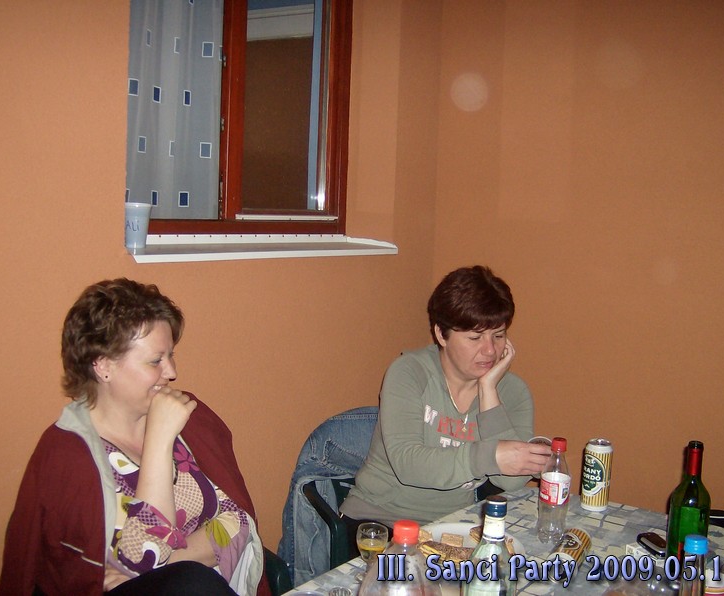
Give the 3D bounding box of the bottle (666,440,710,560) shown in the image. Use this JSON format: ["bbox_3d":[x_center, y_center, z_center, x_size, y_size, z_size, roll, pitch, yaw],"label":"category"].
[{"bbox_3d":[0.661,0.430,1.678,0.076,0.290,0.076,3,6,0],"label":"bottle"}]

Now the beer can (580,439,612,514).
[{"bbox_3d":[0.588,0.443,2.077,0.066,0.168,0.066,3,6,0],"label":"beer can"}]

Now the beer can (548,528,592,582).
[{"bbox_3d":[0.419,0.528,1.700,0.066,0.066,0.168,6,7,27],"label":"beer can"}]

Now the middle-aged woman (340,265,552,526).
[{"bbox_3d":[0.217,0.570,2.144,0.530,1.310,0.680,-2,8,-38],"label":"middle-aged woman"}]

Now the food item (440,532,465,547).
[{"bbox_3d":[0.196,0.527,1.789,0.046,0.014,0.045,5,7,15],"label":"food item"}]

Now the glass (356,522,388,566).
[{"bbox_3d":[0.020,0.499,1.618,0.062,0.102,0.062,3,6,0],"label":"glass"}]

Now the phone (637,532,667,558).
[{"bbox_3d":[0.636,0.532,1.793,0.050,0.017,0.100,0,7,-24],"label":"phone"}]

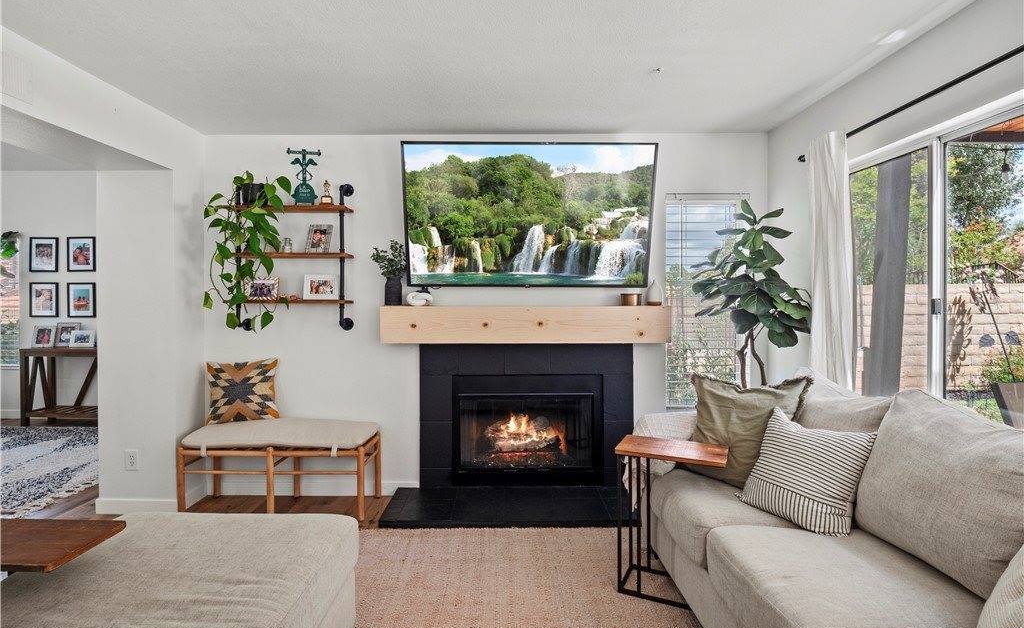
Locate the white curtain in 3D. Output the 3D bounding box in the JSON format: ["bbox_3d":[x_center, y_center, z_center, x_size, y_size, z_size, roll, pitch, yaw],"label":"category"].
[{"bbox_3d":[1.630,0.165,2.410,0.120,2.100,0.280,0,1,0],"label":"white curtain"}]

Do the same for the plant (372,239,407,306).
[{"bbox_3d":[-0.785,-0.268,3.060,0.230,0.430,0.190,0,1,0],"label":"plant"}]

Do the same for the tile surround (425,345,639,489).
[{"bbox_3d":[0.095,0.677,3.150,1.430,0.970,0.060,0,1,0],"label":"tile surround"}]

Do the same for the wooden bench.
[{"bbox_3d":[-1.420,0.968,2.970,1.120,0.510,0.380,0,1,0],"label":"wooden bench"}]

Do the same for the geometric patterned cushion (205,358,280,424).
[{"bbox_3d":[-1.719,0.496,3.030,0.430,0.420,0.130,0,-11,-14],"label":"geometric patterned cushion"}]

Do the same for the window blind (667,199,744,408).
[{"bbox_3d":[1.314,-0.084,3.190,0.550,1.440,0.060,0,1,0],"label":"window blind"}]

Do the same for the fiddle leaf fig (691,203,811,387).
[{"bbox_3d":[1.364,0.283,2.730,0.630,1.860,0.600,0,1,0],"label":"fiddle leaf fig"}]

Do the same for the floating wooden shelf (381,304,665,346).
[{"bbox_3d":[0.088,0.067,3.055,1.820,0.238,0.200,0,1,0],"label":"floating wooden shelf"}]

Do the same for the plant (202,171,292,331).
[{"bbox_3d":[-1.661,-0.398,2.990,0.500,0.980,0.300,0,1,0],"label":"plant"}]

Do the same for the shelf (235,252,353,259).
[{"bbox_3d":[-1.433,-0.373,3.070,0.760,0.030,0.180,0,1,0],"label":"shelf"}]

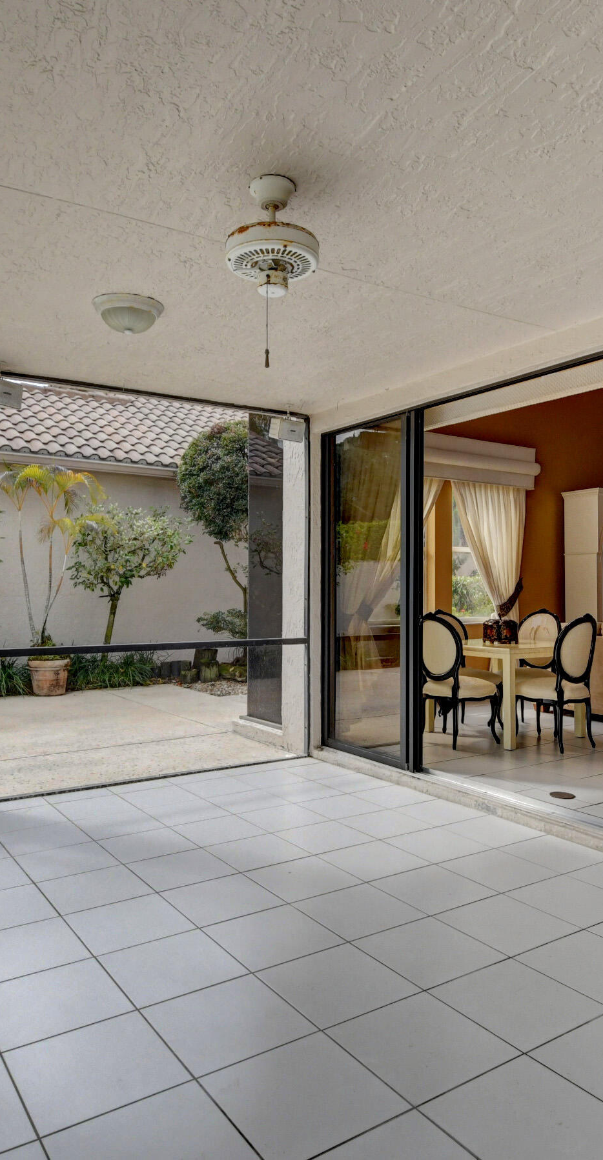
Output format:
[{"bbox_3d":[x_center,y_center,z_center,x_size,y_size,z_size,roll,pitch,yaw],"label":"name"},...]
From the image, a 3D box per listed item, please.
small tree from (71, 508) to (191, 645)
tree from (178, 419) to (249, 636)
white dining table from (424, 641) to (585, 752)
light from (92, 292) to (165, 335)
[{"bbox_3d":[-2.410,0.200,10.200,1.720,2.500,1.600,0,0,-36],"label":"small tree"},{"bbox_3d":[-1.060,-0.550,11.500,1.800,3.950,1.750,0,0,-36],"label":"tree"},{"bbox_3d":[1.673,0.902,6.080,0.920,0.756,0.920,0,0,-36],"label":"white dining table"},{"bbox_3d":[-0.821,-1.245,3.460,0.340,0.145,0.340,0,0,0],"label":"light"}]

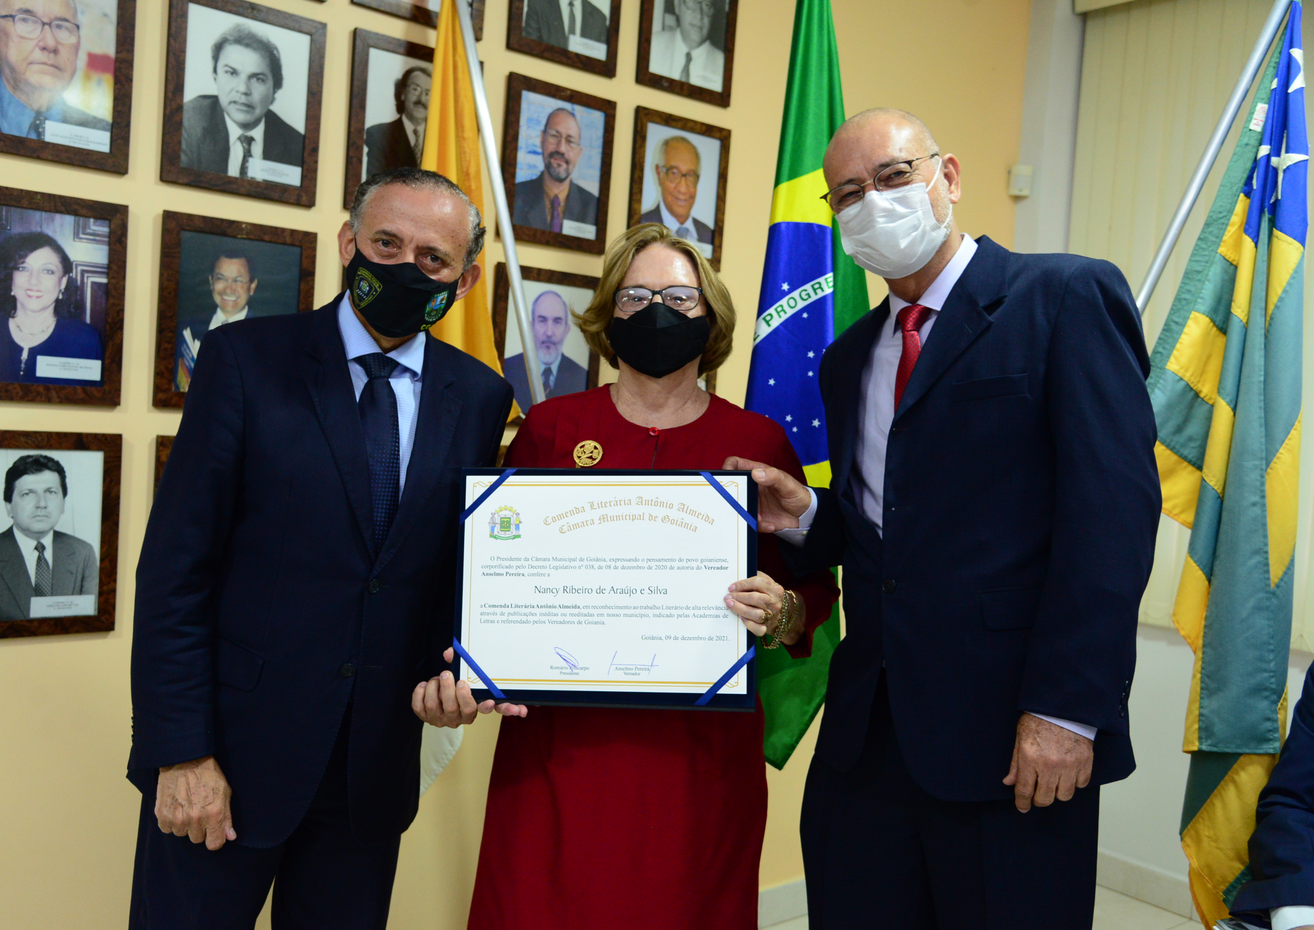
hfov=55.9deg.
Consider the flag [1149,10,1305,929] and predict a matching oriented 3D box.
[{"bbox_3d":[0.951,-0.001,2.080,0.290,1.530,0.250,4,2,12],"label":"flag"}]

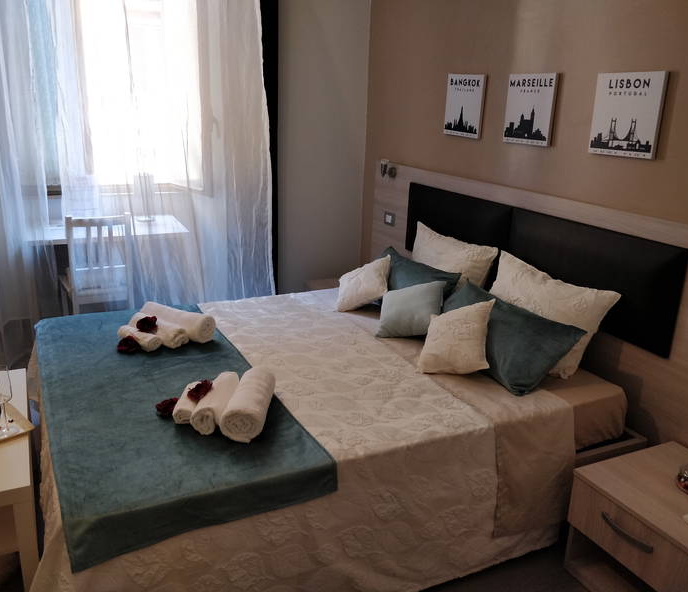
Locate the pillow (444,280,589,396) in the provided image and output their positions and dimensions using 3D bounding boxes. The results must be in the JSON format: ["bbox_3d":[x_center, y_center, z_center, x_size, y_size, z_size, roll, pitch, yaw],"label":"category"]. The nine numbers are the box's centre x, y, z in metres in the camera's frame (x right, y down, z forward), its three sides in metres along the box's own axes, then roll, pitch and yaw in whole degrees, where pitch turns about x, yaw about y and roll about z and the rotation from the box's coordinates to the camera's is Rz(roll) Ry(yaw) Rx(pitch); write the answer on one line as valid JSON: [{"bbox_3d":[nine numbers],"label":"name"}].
[{"bbox_3d":[0.646,0.153,2.340,0.380,0.140,0.660,-47,32,-5],"label":"pillow"}]

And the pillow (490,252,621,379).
[{"bbox_3d":[0.841,0.067,2.422,0.150,0.410,0.690,20,8,-31],"label":"pillow"}]

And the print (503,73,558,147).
[{"bbox_3d":[0.856,-0.855,2.515,0.022,0.305,0.300,-7,21,-25],"label":"print"}]

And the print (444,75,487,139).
[{"bbox_3d":[0.646,-1.010,2.918,0.022,0.305,0.300,-7,21,-25],"label":"print"}]

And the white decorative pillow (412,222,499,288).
[{"bbox_3d":[0.536,-0.156,3.023,0.150,0.410,0.690,20,8,-31],"label":"white decorative pillow"}]

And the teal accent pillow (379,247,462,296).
[{"bbox_3d":[0.306,-0.042,2.821,0.140,0.380,0.650,35,-1,-32],"label":"teal accent pillow"}]

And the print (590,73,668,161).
[{"bbox_3d":[1.078,-0.689,2.088,0.022,0.305,0.300,-7,21,-25],"label":"print"}]

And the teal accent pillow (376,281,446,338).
[{"bbox_3d":[0.309,0.060,2.522,0.310,0.110,0.300,-11,43,28],"label":"teal accent pillow"}]

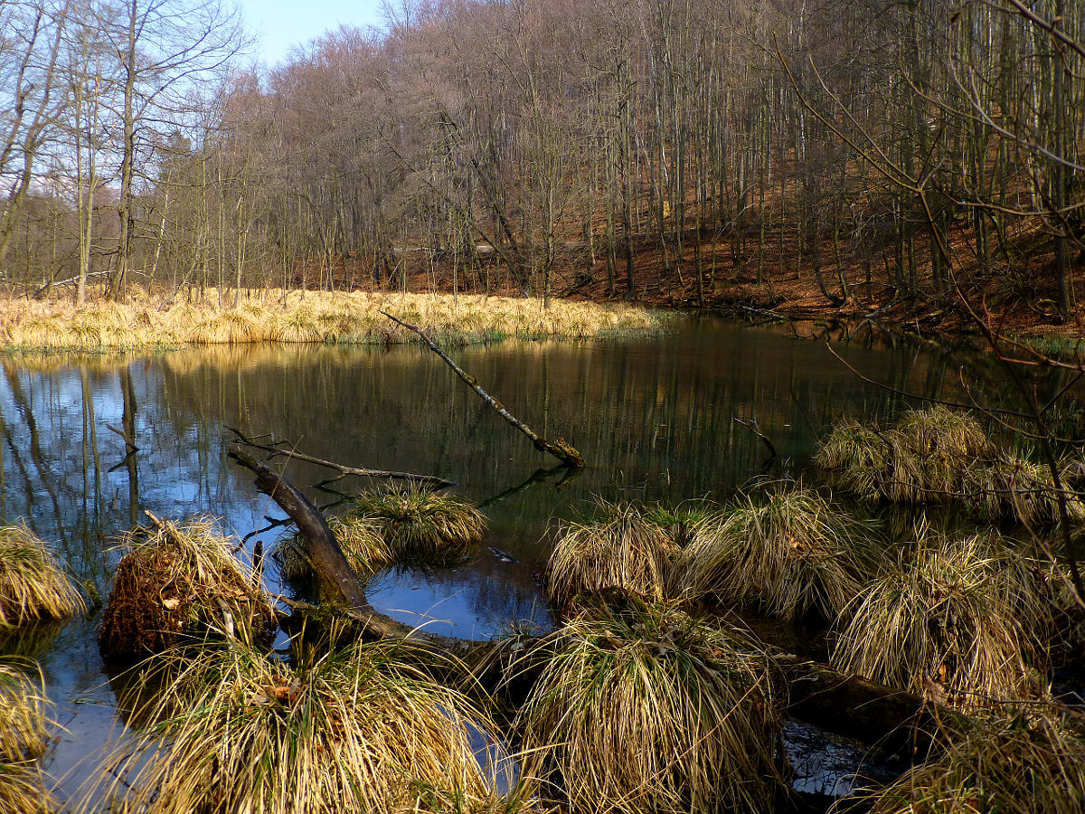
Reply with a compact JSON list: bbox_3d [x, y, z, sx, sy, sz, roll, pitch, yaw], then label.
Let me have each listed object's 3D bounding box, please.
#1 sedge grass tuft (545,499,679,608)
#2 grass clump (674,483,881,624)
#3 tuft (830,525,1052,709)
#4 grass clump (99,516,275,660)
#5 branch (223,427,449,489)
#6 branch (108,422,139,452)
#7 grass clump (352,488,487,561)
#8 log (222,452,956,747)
[{"bbox_3d":[0.407,0.815,6.290,0.790,0.547,0.750,1,8,4],"label":"sedge grass tuft"},{"bbox_3d":[1.358,0.773,6.236,1.202,0.644,1.142,2,8,12],"label":"grass clump"},{"bbox_3d":[1.827,0.911,4.921,0.958,0.735,0.911,3,9,21],"label":"tuft"},{"bbox_3d":[-1.835,0.871,5.518,0.873,0.649,0.830,-3,8,-19],"label":"grass clump"},{"bbox_3d":[-1.740,0.427,9.127,2.000,0.540,0.400,0,8,-1],"label":"branch"},{"bbox_3d":[-4.330,0.300,10.947,0.360,0.280,0.170,0,8,-3],"label":"branch"},{"bbox_3d":[-0.869,0.741,7.472,0.958,0.367,0.910,-1,8,-7],"label":"grass clump"},{"bbox_3d":[0.050,0.804,5.019,3.650,0.930,0.500,3,9,24],"label":"log"}]

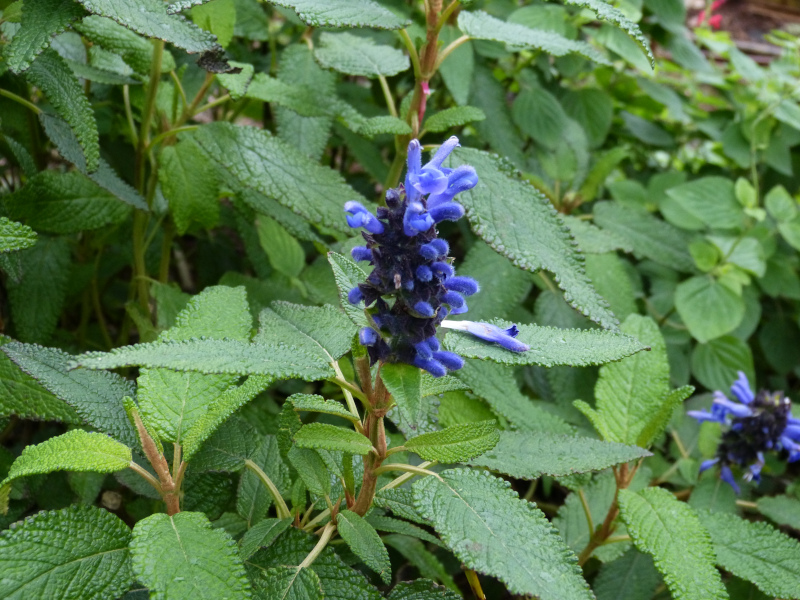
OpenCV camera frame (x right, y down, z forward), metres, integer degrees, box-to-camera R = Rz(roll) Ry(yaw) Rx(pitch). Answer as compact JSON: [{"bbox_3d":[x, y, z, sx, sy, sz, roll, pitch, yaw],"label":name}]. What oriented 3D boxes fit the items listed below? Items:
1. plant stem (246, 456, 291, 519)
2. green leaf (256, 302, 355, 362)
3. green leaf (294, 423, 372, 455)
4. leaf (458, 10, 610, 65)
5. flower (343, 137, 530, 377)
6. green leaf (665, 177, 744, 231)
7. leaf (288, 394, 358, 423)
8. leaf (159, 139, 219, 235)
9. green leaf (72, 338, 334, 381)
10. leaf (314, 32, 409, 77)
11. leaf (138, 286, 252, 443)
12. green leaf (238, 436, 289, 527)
[{"bbox_3d":[-0.053,0.076,0.522,0.008,0.031,0.006,-38,-10,0],"label":"plant stem"},{"bbox_3d":[-0.037,0.012,0.476,0.034,0.009,0.043,-26,42,-30],"label":"green leaf"},{"bbox_3d":[-0.022,0.049,0.442,0.029,0.005,0.014,13,41,-22],"label":"green leaf"},{"bbox_3d":[0.063,-0.123,0.610,0.072,0.013,0.028,16,32,16],"label":"leaf"},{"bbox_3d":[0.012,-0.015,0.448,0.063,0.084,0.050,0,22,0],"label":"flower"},{"bbox_3d":[0.187,-0.058,0.795,0.052,0.008,0.036,17,53,-11],"label":"green leaf"},{"bbox_3d":[-0.030,0.043,0.505,0.034,0.007,0.013,17,14,-36],"label":"leaf"},{"bbox_3d":[-0.108,-0.056,0.650,0.030,0.010,0.049,-1,66,-3],"label":"leaf"},{"bbox_3d":[-0.065,0.022,0.435,0.087,0.010,0.024,4,30,-13],"label":"green leaf"},{"bbox_3d":[-0.021,-0.127,0.670,0.036,0.010,0.053,-23,34,-24],"label":"leaf"},{"bbox_3d":[-0.083,0.025,0.530,0.043,0.014,0.070,8,65,3],"label":"leaf"},{"bbox_3d":[-0.056,0.075,0.535,0.022,0.008,0.038,7,58,8],"label":"green leaf"}]

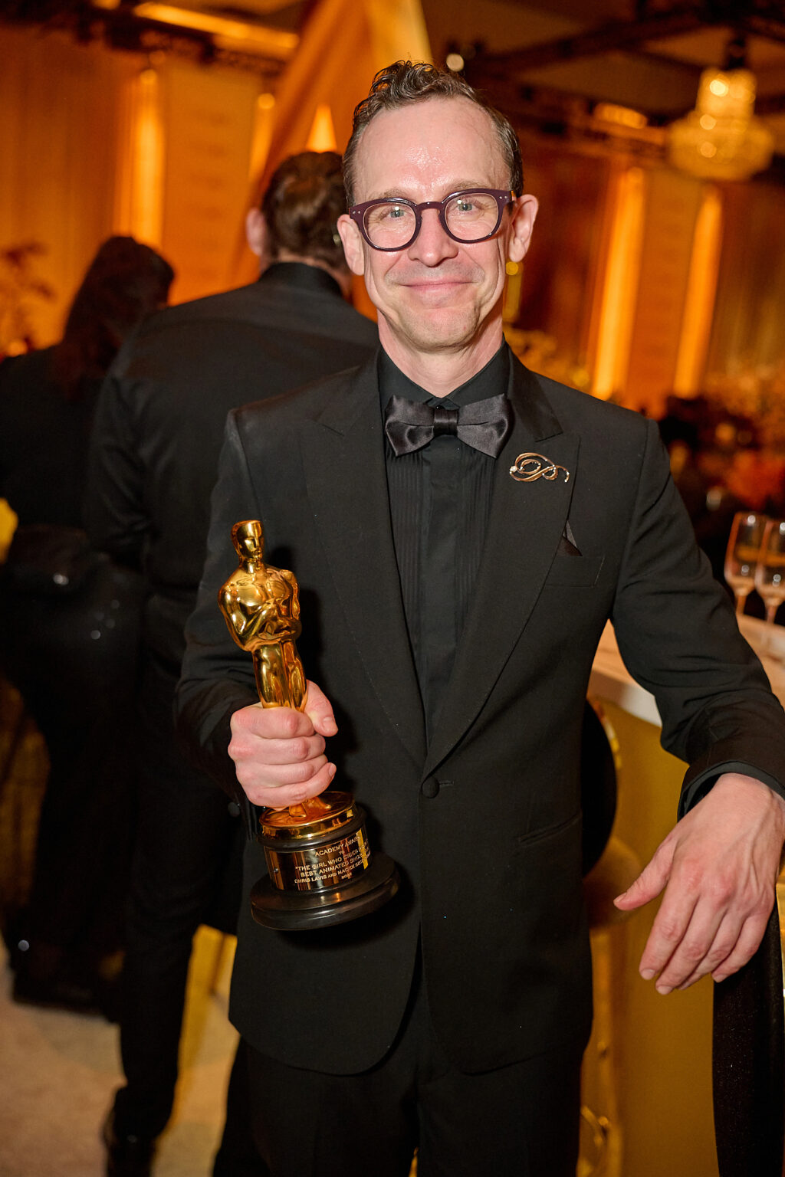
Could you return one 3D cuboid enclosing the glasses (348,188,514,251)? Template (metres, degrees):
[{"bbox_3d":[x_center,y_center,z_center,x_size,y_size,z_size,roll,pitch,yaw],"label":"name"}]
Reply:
[{"bbox_3d":[0.040,-0.340,1.070,0.142,0.046,0.145,-3,14,6],"label":"glasses"}]

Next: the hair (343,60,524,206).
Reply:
[{"bbox_3d":[0.045,-0.400,1.117,0.167,0.170,0.185,-3,14,6],"label":"hair"}]

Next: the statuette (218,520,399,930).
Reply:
[{"bbox_3d":[-0.091,0.111,0.996,0.133,0.343,0.133,-16,9,-31],"label":"statuette"}]

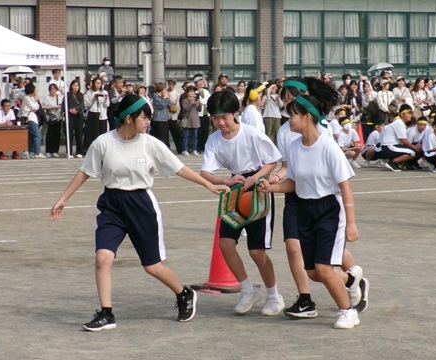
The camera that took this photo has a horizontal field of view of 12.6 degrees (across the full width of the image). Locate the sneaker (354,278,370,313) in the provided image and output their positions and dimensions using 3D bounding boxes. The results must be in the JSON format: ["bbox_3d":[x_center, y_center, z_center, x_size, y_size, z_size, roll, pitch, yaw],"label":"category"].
[{"bbox_3d":[0.935,0.755,12.880,0.115,0.240,0.095,16,-8,-39],"label":"sneaker"}]

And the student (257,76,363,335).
[{"bbox_3d":[0.572,0.192,12.180,0.600,1.450,0.500,-3,4,-45],"label":"student"}]

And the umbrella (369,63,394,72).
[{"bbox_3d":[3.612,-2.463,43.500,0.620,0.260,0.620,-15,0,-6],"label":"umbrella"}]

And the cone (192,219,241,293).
[{"bbox_3d":[0.052,0.449,14.343,0.390,0.700,0.390,-3,4,-45],"label":"cone"}]

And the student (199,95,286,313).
[{"bbox_3d":[0.160,0.156,12.820,0.500,1.460,0.500,2,3,35],"label":"student"}]

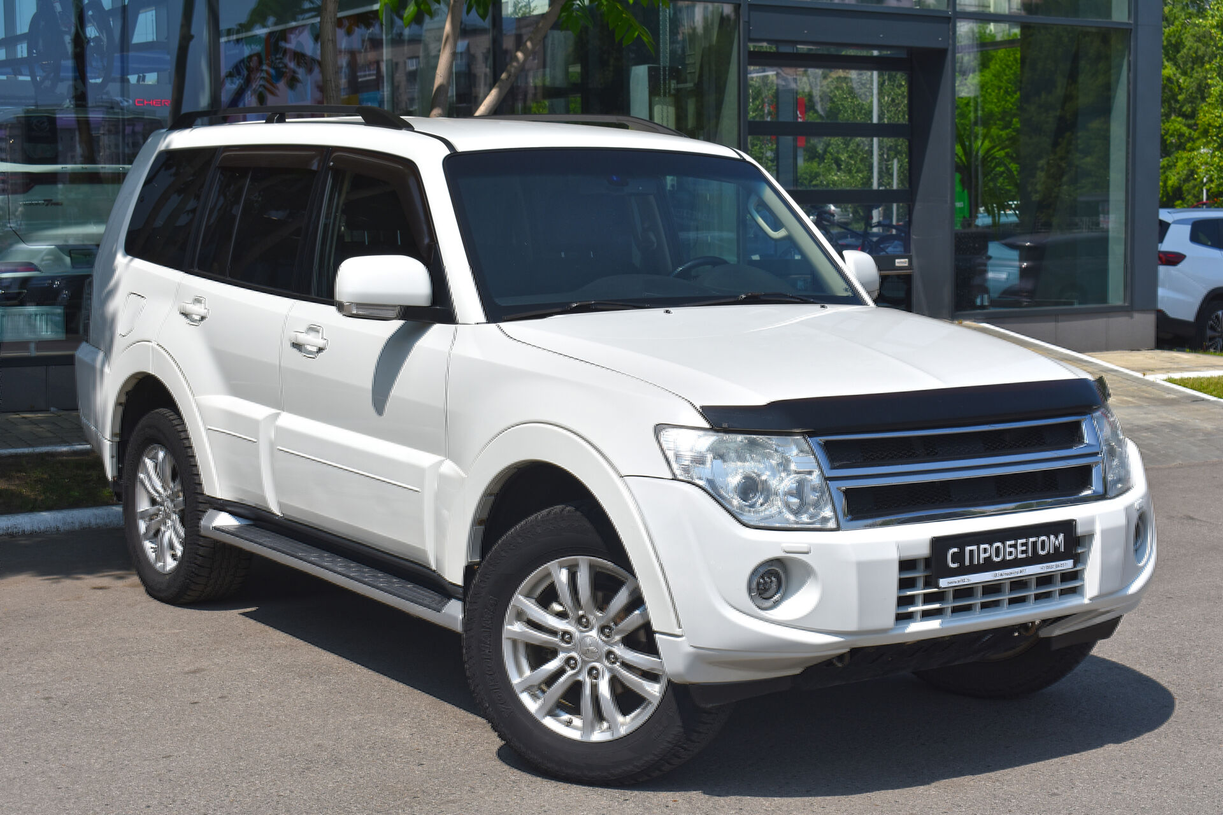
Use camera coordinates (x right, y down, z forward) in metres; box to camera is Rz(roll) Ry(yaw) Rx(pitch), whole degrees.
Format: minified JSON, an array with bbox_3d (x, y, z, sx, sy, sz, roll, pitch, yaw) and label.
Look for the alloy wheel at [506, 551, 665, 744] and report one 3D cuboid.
[{"bbox_3d":[-0.025,0.629,5.142,0.487,0.487,0.190,3,4,25],"label":"alloy wheel"}]

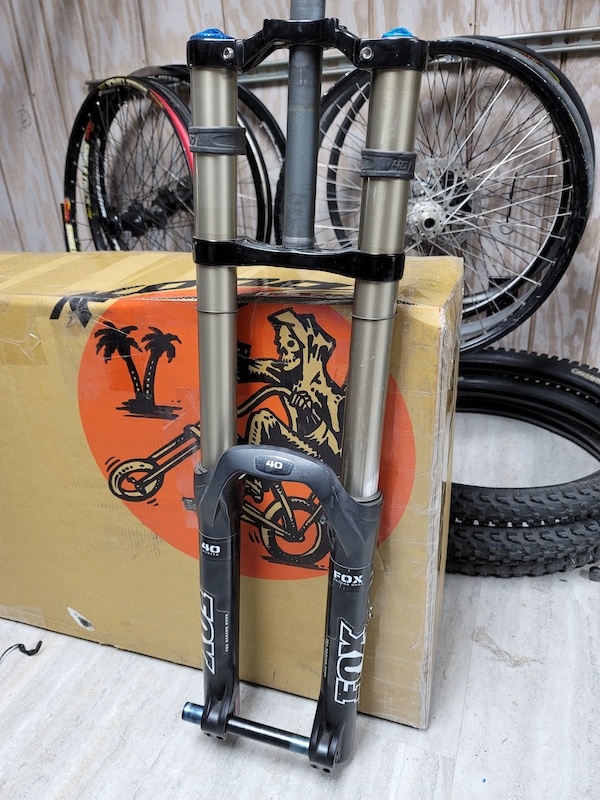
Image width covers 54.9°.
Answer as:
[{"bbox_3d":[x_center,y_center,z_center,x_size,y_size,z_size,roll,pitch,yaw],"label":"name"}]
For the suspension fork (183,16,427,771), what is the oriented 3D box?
[{"bbox_3d":[-0.020,0.076,0.619,0.222,0.835,0.114,8,23,13],"label":"suspension fork"}]

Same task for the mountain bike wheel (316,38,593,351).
[{"bbox_3d":[0.240,-0.345,1.100,0.576,0.576,0.100,0,27,7],"label":"mountain bike wheel"}]

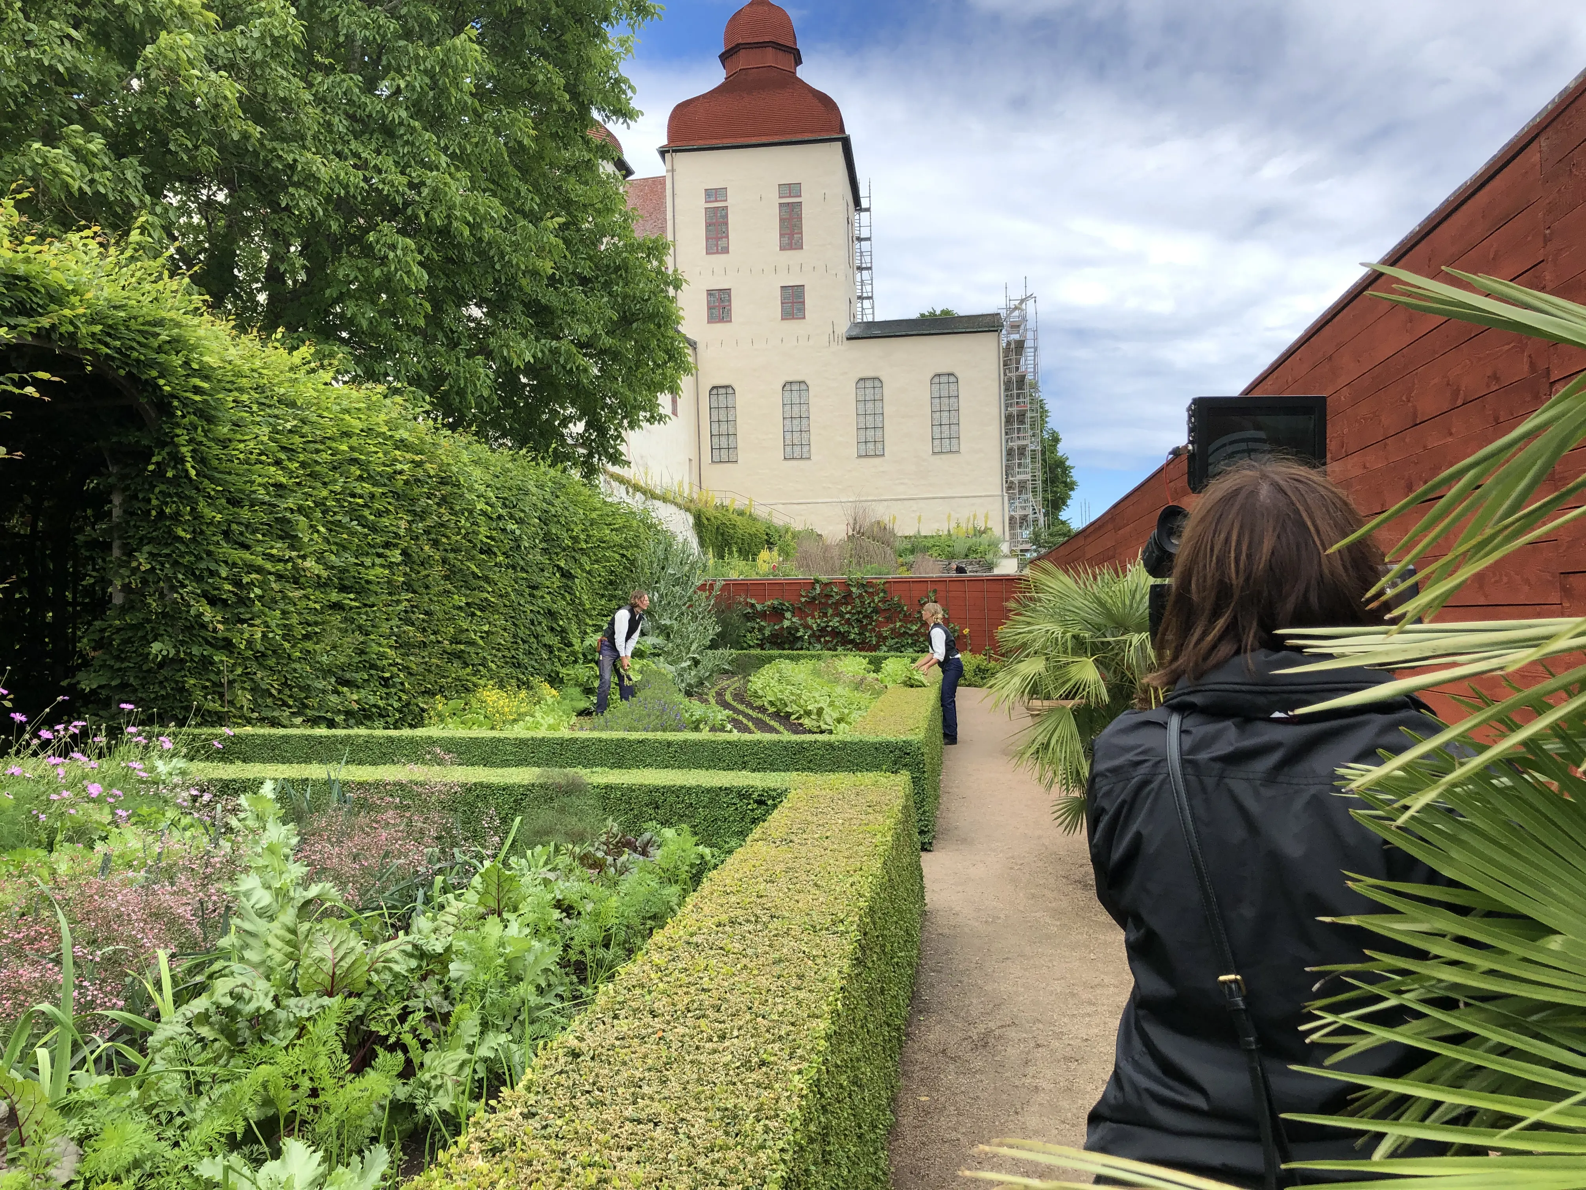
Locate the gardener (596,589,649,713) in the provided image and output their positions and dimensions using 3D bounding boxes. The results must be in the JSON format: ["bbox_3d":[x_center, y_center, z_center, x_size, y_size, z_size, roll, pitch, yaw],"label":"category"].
[{"bbox_3d":[-2.239,0.746,16.800,0.680,1.620,0.550,-2,-1,18],"label":"gardener"}]

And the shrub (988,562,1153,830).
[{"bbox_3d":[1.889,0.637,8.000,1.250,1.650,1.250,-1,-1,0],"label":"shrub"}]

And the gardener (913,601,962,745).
[{"bbox_3d":[1.631,0.875,14.500,0.570,1.600,0.480,-1,-1,9],"label":"gardener"}]

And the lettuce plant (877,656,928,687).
[{"bbox_3d":[1.234,0.867,14.600,0.580,0.380,0.500,-1,-1,0],"label":"lettuce plant"}]

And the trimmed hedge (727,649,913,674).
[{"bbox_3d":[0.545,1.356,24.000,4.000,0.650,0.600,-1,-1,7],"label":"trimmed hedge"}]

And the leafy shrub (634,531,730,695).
[{"bbox_3d":[-1.668,0.270,19.300,1.450,2.450,1.400,-1,-1,0],"label":"leafy shrub"}]

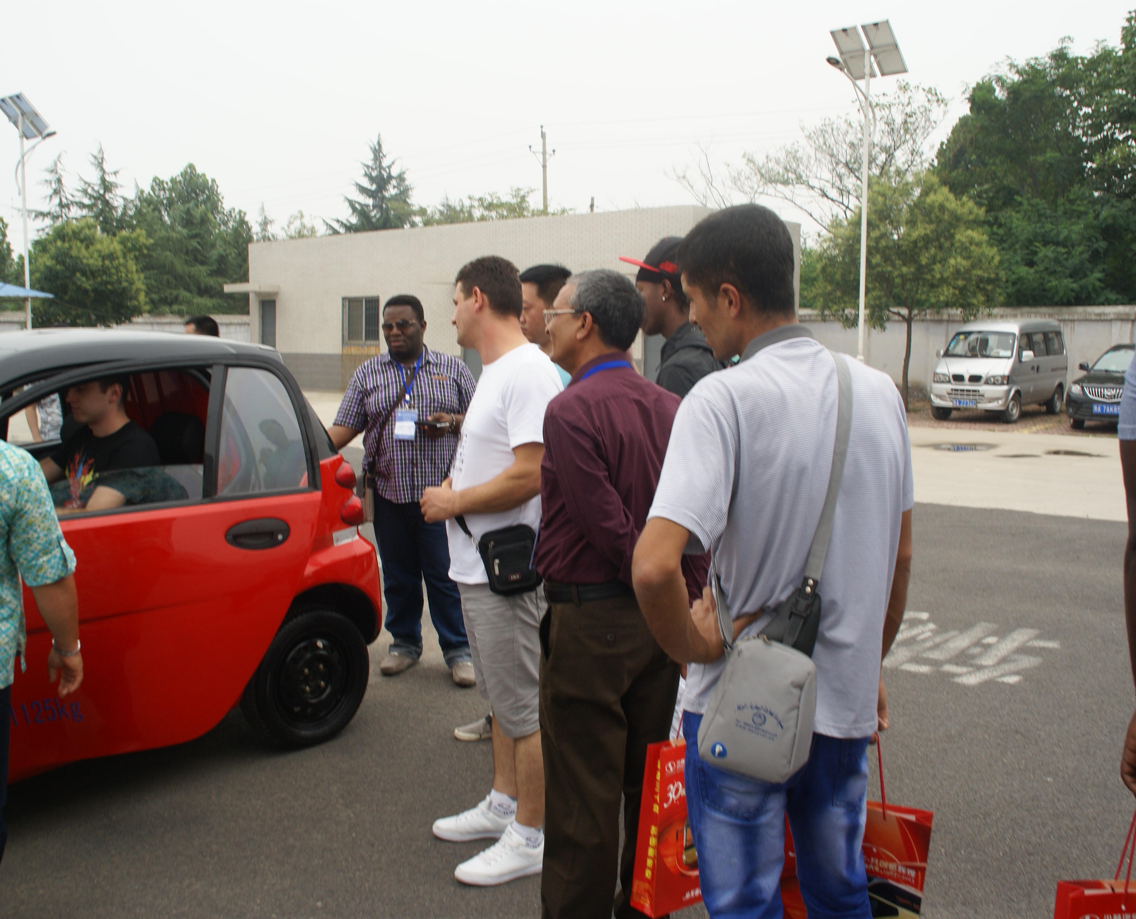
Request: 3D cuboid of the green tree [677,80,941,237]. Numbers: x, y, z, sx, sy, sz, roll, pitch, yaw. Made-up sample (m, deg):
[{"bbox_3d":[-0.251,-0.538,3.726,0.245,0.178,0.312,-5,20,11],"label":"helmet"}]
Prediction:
[{"bbox_3d":[7.008,-6.431,29.600,7.400,9.100,7.000,5,8,38],"label":"green tree"}]

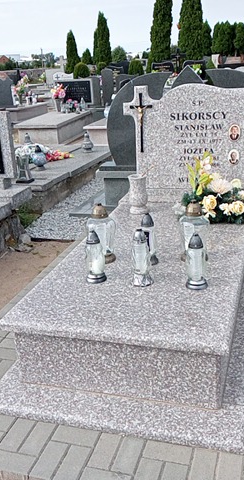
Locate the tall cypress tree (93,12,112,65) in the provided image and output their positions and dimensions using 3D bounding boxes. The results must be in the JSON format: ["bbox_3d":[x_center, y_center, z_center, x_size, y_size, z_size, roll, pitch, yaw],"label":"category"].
[{"bbox_3d":[-1.128,-11.760,31.679,1.018,3.973,1.018,2,21,17],"label":"tall cypress tree"}]

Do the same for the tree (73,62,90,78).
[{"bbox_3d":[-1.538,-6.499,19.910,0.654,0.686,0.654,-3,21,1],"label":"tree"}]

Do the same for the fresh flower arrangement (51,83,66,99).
[{"bbox_3d":[-1.362,-3.205,11.100,0.340,0.340,0.310,2,21,17],"label":"fresh flower arrangement"}]

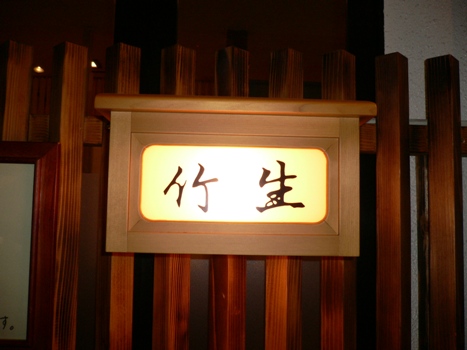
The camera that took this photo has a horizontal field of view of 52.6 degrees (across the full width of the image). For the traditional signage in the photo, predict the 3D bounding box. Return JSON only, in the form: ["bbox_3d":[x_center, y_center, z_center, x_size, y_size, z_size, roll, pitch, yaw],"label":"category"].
[{"bbox_3d":[0.003,0.007,0.921,0.514,0.284,0.139,1,-4,-1],"label":"traditional signage"}]

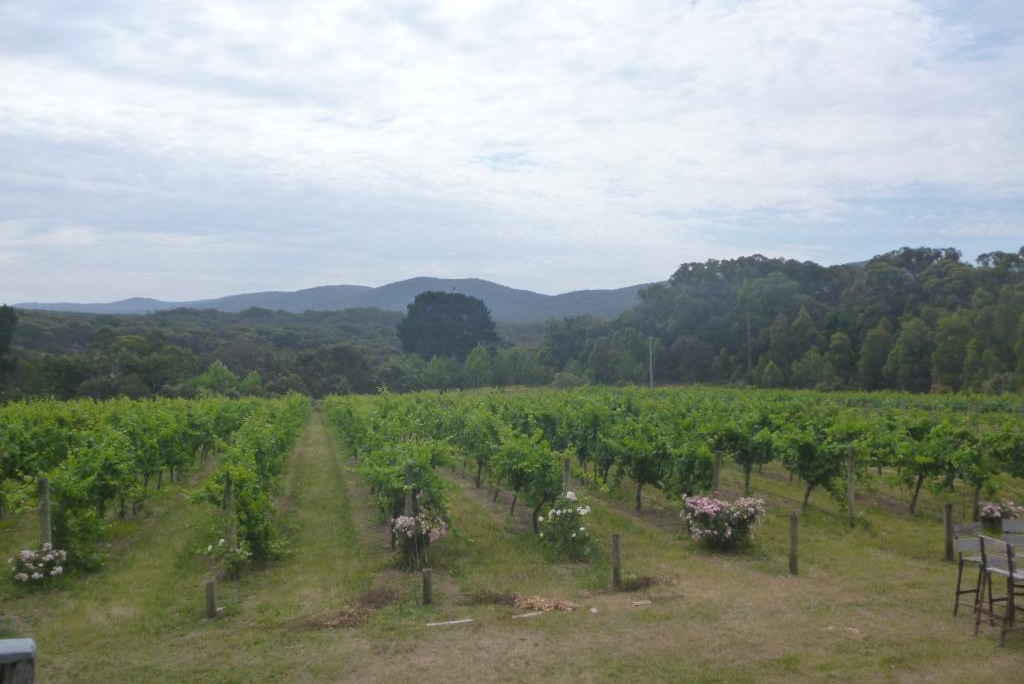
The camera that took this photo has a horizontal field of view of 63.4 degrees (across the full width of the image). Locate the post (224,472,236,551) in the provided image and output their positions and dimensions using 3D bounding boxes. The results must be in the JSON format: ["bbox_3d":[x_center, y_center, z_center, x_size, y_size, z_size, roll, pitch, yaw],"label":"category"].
[{"bbox_3d":[-4.665,2.922,13.750,0.140,1.550,0.140,0,1,-13],"label":"post"}]

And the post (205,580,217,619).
[{"bbox_3d":[-4.077,3.492,11.213,0.110,0.500,0.110,-1,0,0],"label":"post"}]

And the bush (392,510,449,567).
[{"bbox_3d":[-1.547,3.330,14.000,0.930,0.970,0.850,0,1,-13],"label":"bush"}]

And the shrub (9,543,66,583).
[{"bbox_3d":[-7.447,3.492,13.000,0.920,0.630,0.800,0,1,-13],"label":"shrub"}]

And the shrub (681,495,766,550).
[{"bbox_3d":[3.834,3.272,15.015,1.550,1.000,1.300,-1,0,-13],"label":"shrub"}]

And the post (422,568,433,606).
[{"bbox_3d":[-1.204,3.483,11.800,0.125,0.500,0.125,0,1,-13],"label":"post"}]

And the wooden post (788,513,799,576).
[{"bbox_3d":[4.501,3.231,13.231,0.115,1.000,0.115,-1,0,-13],"label":"wooden post"}]

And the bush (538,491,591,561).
[{"bbox_3d":[0.925,3.243,14.600,0.900,1.140,0.850,0,1,0],"label":"bush"}]

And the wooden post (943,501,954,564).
[{"bbox_3d":[7.175,3.128,13.600,0.130,0.970,0.130,0,1,-13],"label":"wooden post"}]

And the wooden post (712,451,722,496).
[{"bbox_3d":[3.909,2.918,15.795,0.120,1.630,0.120,-1,0,-13],"label":"wooden post"}]

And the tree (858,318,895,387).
[{"bbox_3d":[61.608,2.113,140.000,6.100,12.100,6.000,-1,0,-13],"label":"tree"}]

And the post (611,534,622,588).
[{"bbox_3d":[1.584,3.331,12.558,0.110,0.830,0.110,-1,0,-13],"label":"post"}]

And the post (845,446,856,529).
[{"bbox_3d":[6.599,2.857,16.100,0.125,1.630,0.125,0,1,-13],"label":"post"}]

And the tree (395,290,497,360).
[{"bbox_3d":[-14.406,-0.558,185.000,22.500,21.500,21.000,-1,0,-13],"label":"tree"}]

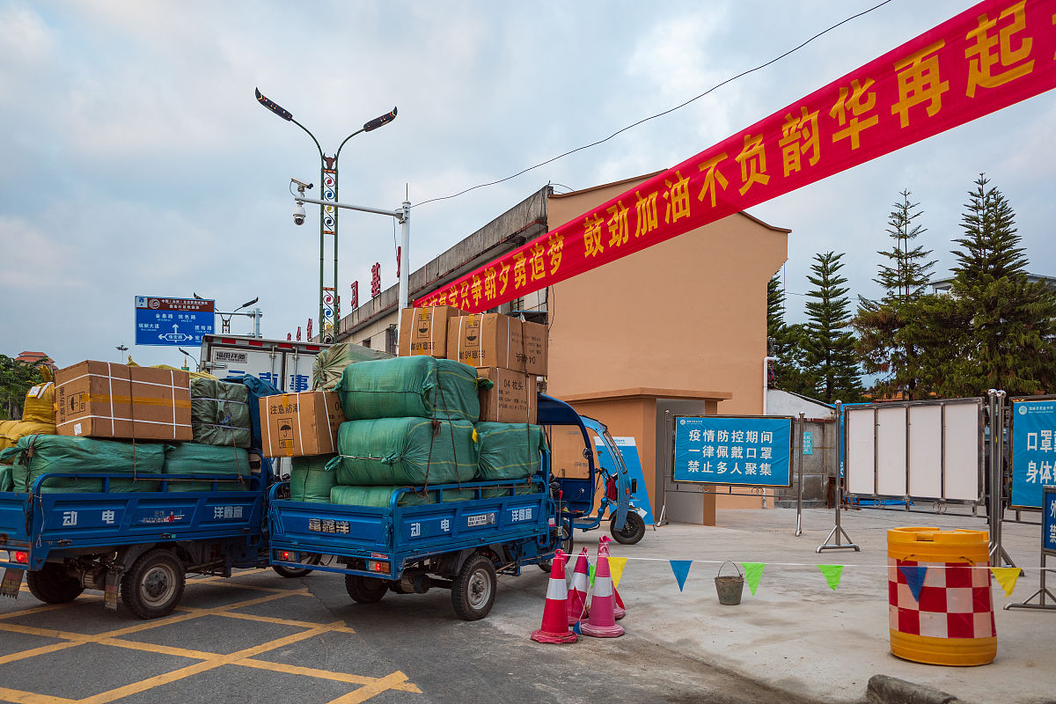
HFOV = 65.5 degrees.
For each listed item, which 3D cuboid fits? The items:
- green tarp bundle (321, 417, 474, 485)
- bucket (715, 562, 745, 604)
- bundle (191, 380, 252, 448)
[{"bbox_3d":[-0.909,0.756,6.351,0.700,0.470,0.870,-3,-7,31],"label":"green tarp bundle"},{"bbox_3d":[1.825,2.087,7.420,0.265,0.400,0.265,1,-6,0],"label":"bucket"},{"bbox_3d":[-3.155,0.609,7.839,0.720,0.580,0.630,-4,-7,33],"label":"bundle"}]

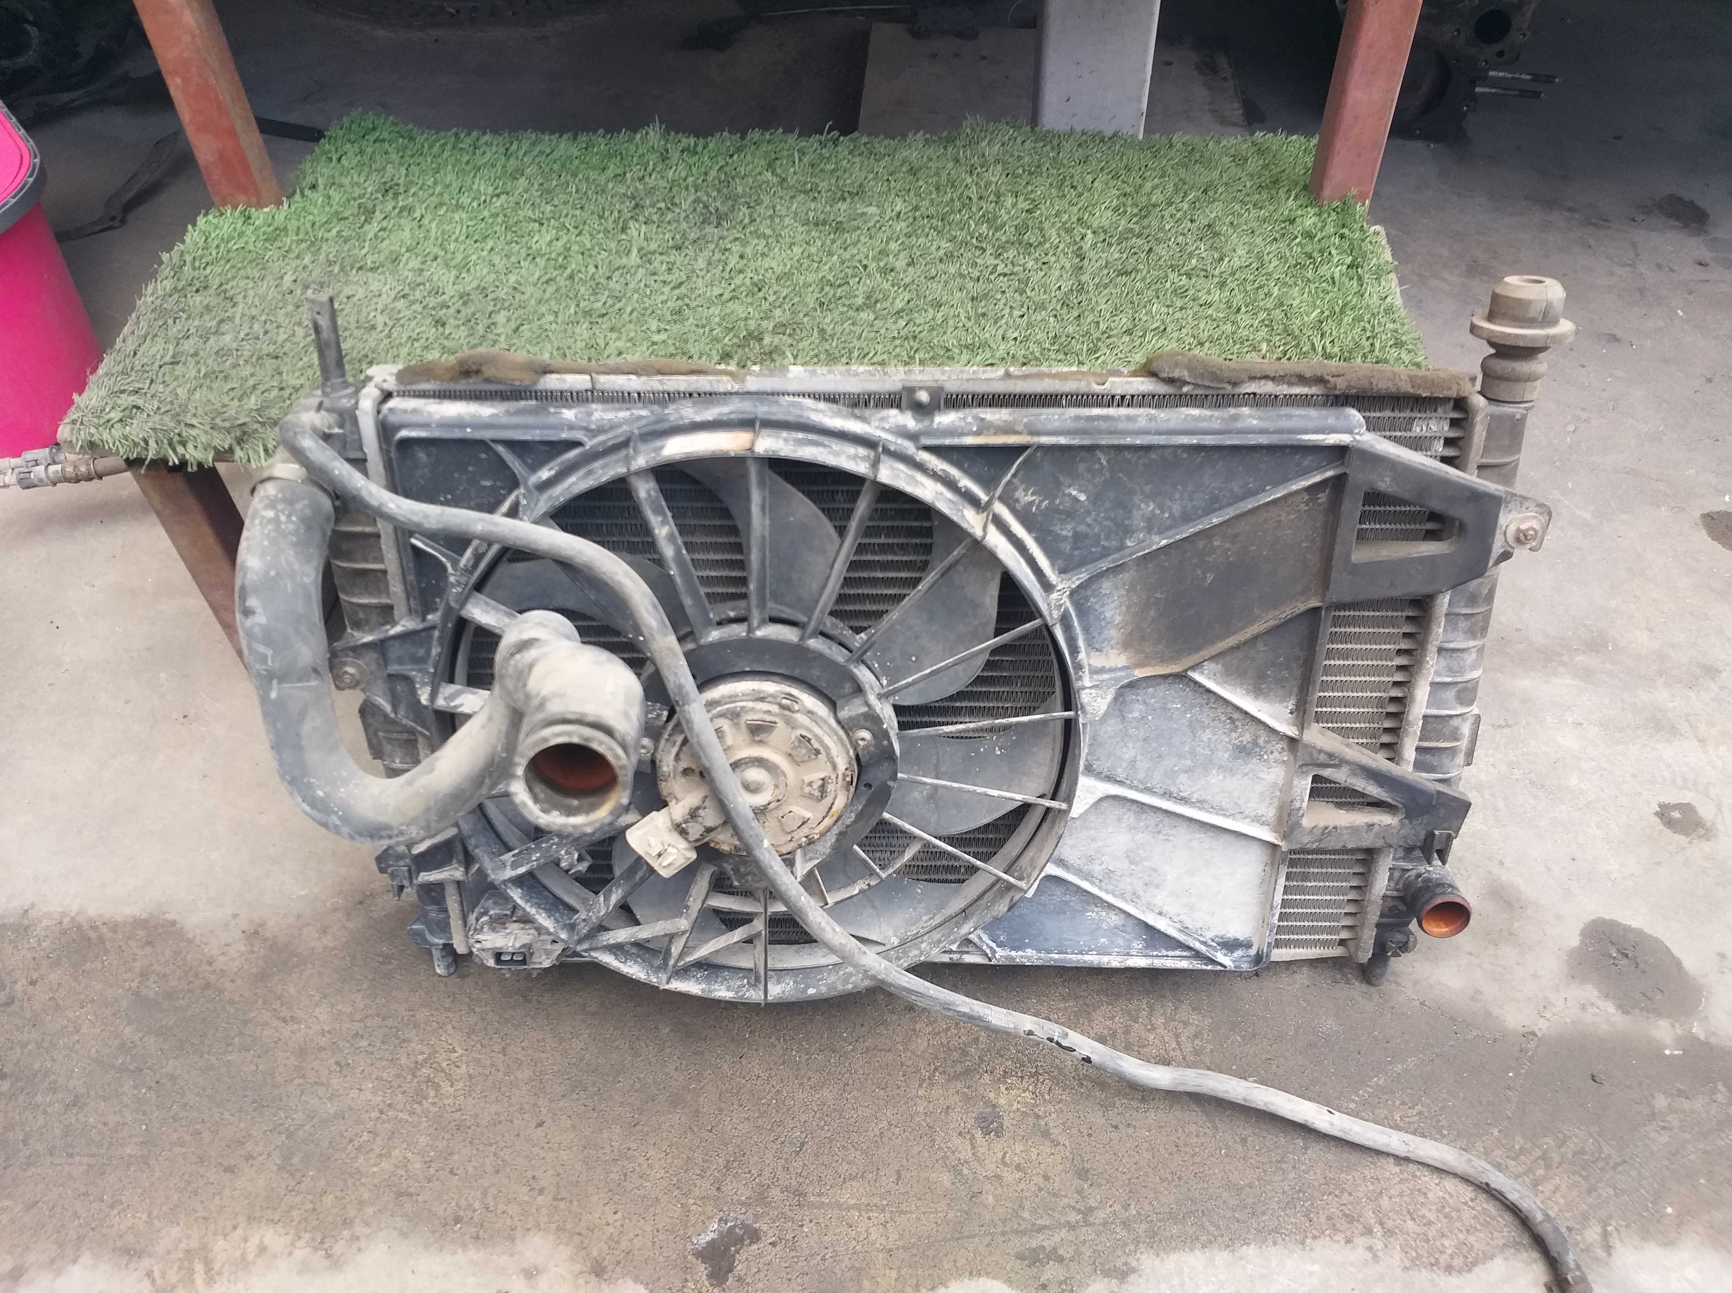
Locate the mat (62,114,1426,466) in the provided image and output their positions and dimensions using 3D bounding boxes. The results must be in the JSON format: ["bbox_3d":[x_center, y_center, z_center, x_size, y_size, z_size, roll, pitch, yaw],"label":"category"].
[{"bbox_3d":[-0.063,-0.268,0.950,0.850,0.035,0.460,1,43,3],"label":"mat"}]

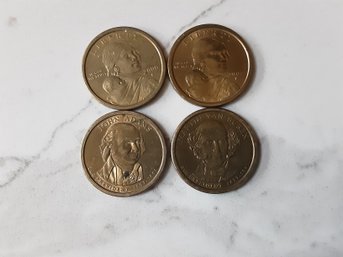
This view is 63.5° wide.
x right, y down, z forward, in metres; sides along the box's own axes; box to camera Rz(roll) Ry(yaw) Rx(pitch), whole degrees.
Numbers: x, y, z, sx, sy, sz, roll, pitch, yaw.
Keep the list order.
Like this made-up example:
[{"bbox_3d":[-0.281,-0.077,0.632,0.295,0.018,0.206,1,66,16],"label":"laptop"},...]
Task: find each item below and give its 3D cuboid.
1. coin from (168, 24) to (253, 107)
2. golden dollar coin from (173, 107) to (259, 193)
[{"bbox_3d":[0.012,-0.020,0.087,0.026,0.002,0.026,0,85,-1],"label":"coin"},{"bbox_3d":[0.013,0.007,0.085,0.026,0.002,0.026,0,85,-1],"label":"golden dollar coin"}]

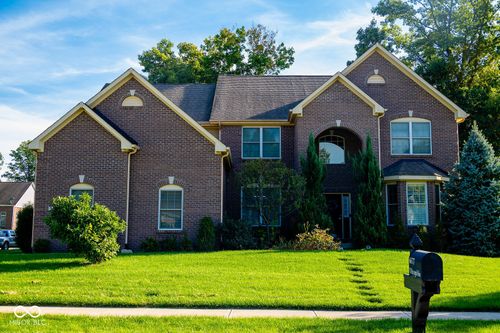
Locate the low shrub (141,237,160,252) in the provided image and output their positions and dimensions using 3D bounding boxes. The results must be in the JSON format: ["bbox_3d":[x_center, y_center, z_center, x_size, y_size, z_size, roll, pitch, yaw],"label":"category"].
[{"bbox_3d":[-3.526,2.764,18.697,0.709,0.526,0.650,0,-7,0],"label":"low shrub"}]

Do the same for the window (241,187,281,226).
[{"bbox_3d":[0.480,1.744,23.059,1.791,1.745,0.140,0,-7,1],"label":"window"}]

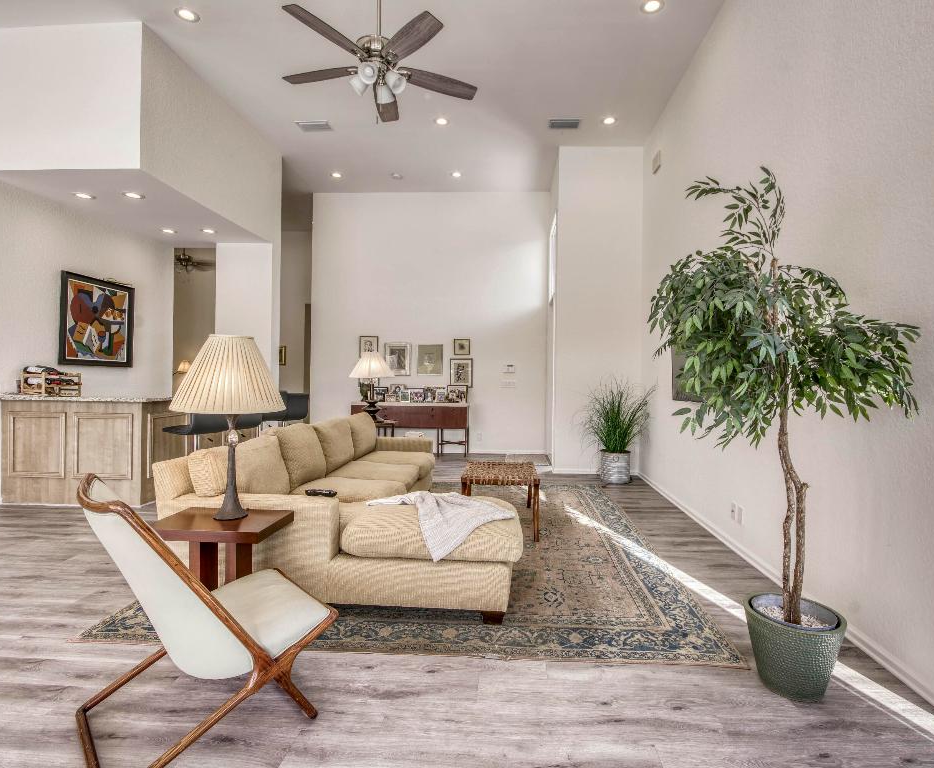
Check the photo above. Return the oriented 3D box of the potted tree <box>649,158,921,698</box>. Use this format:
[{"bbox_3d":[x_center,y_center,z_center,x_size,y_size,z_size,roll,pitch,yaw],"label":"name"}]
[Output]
[{"bbox_3d":[1.254,0.036,1.956,0.950,1.800,0.880,1,0,6],"label":"potted tree"}]

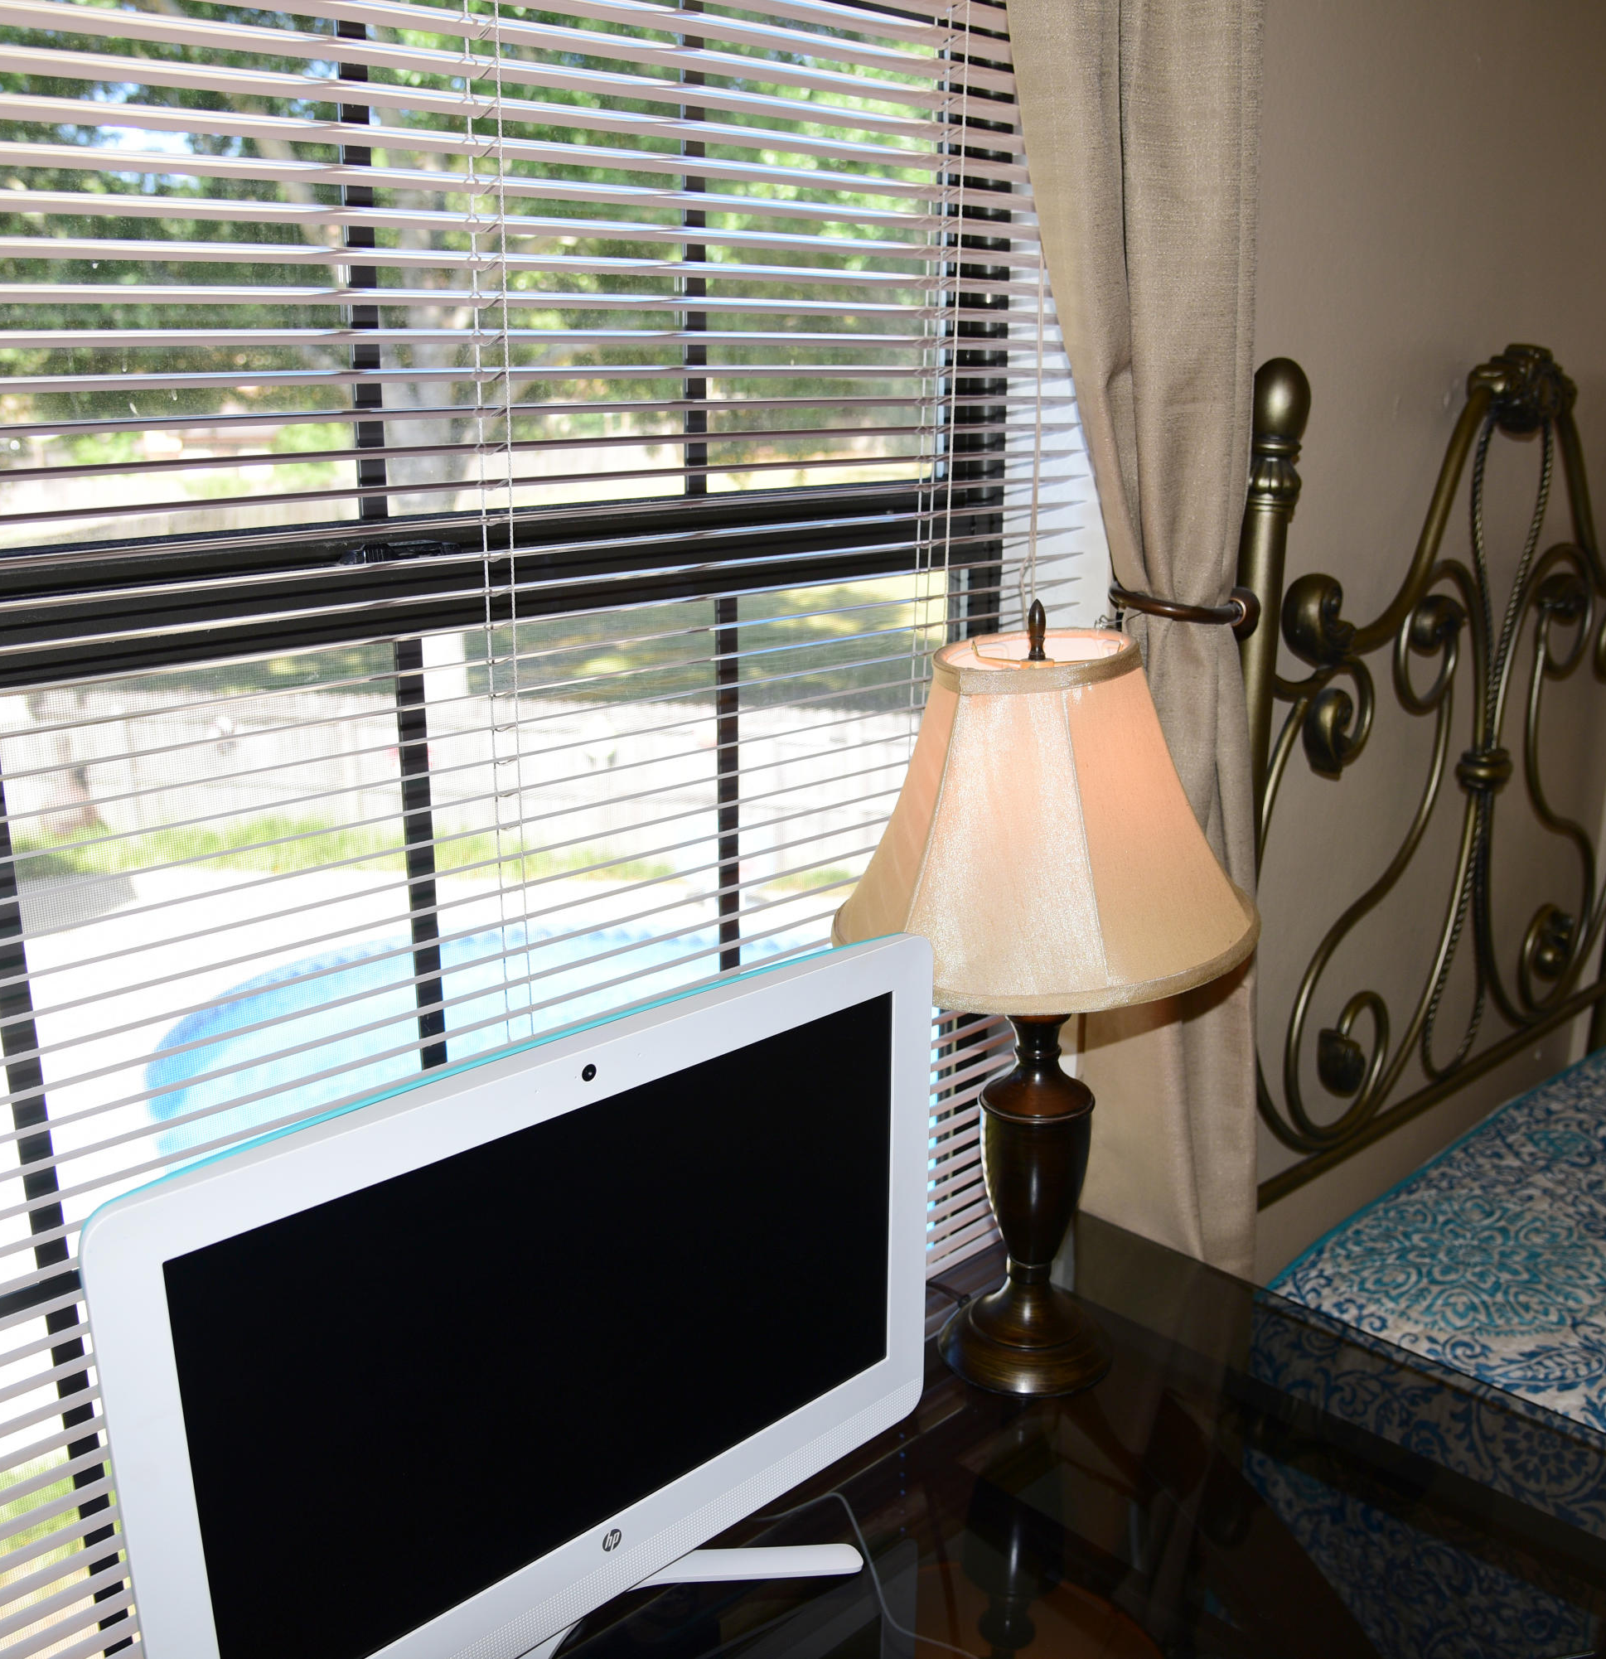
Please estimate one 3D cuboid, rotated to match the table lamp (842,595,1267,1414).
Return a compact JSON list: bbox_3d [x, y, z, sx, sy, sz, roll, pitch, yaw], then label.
[{"bbox_3d":[0.160,0.116,1.106,0.278,0.537,0.278,0,16,0],"label":"table lamp"}]

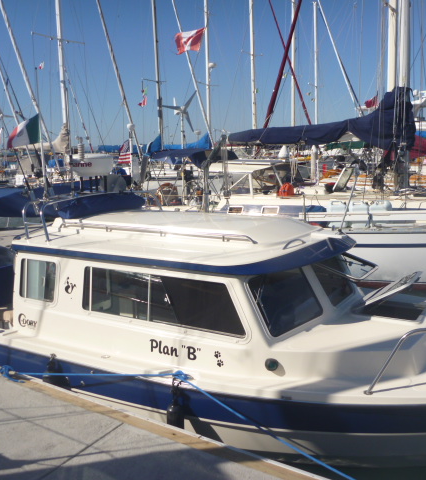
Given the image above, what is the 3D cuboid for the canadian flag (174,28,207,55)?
[{"bbox_3d":[-0.561,-4.971,12.900,0.740,0.640,0.200,-1,10,0],"label":"canadian flag"}]

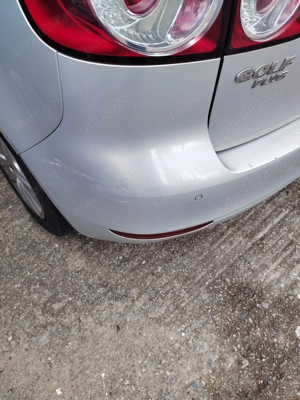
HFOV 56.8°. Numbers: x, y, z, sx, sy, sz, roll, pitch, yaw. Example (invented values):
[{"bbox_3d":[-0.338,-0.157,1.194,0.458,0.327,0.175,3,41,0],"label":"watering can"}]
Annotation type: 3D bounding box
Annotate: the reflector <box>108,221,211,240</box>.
[{"bbox_3d":[0.039,0.096,0.871,0.332,0.036,0.050,-5,46,-2],"label":"reflector"}]

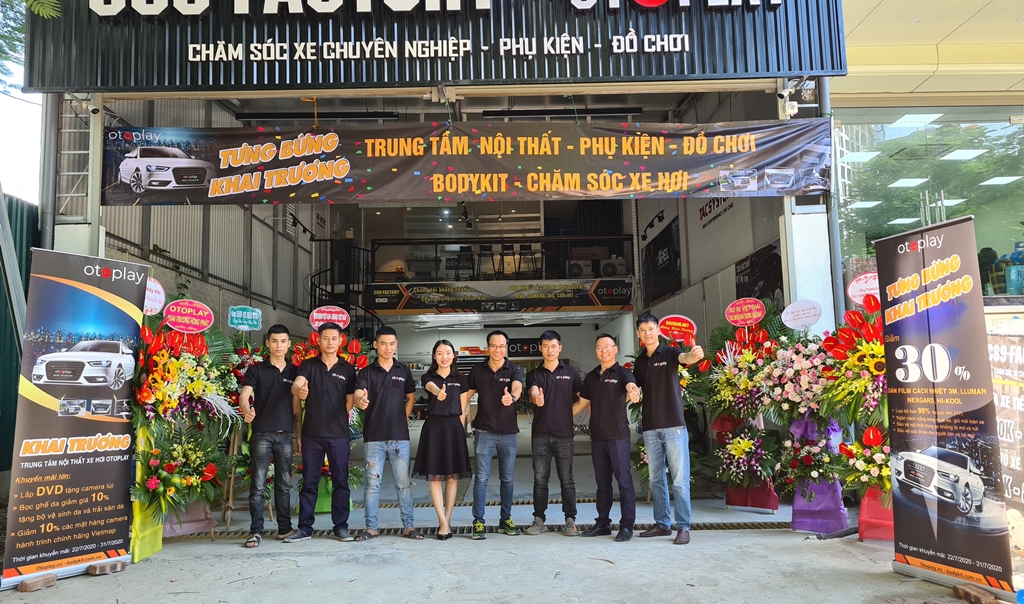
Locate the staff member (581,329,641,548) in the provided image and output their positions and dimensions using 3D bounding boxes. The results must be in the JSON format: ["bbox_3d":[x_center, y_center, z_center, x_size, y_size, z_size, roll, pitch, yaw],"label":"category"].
[{"bbox_3d":[0.777,1.058,6.196,0.500,1.603,0.520,-2,-6,7],"label":"staff member"}]

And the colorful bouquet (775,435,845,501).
[{"bbox_3d":[2.360,1.313,6.100,0.527,0.508,0.400,-3,-6,17],"label":"colorful bouquet"}]

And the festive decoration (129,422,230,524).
[{"bbox_3d":[-2.565,1.327,5.950,0.735,0.705,0.420,1,-7,-23],"label":"festive decoration"}]

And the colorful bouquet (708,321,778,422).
[{"bbox_3d":[2.204,0.679,7.355,0.650,0.820,0.450,-4,-7,29],"label":"colorful bouquet"}]

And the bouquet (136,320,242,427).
[{"bbox_3d":[-2.539,0.573,6.000,0.771,0.802,0.450,1,-7,-23],"label":"bouquet"}]

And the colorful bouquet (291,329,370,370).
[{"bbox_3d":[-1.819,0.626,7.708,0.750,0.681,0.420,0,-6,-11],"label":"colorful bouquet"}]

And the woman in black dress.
[{"bbox_3d":[-0.587,1.094,6.271,0.470,1.596,0.520,-1,-6,-2],"label":"woman in black dress"}]

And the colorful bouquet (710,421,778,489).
[{"bbox_3d":[2.131,1.398,7.050,0.592,0.605,0.400,-3,-6,17],"label":"colorful bouquet"}]

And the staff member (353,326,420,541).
[{"bbox_3d":[-1.030,1.054,6.312,0.547,1.710,0.500,-1,-6,-3],"label":"staff member"}]

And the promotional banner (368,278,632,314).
[{"bbox_3d":[-0.218,-0.095,14.000,4.860,0.619,0.050,-1,-6,1],"label":"promotional banner"}]

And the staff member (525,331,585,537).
[{"bbox_3d":[0.349,1.043,6.314,0.483,1.670,0.480,-2,-6,3],"label":"staff member"}]

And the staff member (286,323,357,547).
[{"bbox_3d":[-1.550,1.049,6.292,0.545,1.740,0.520,-1,-6,-7],"label":"staff member"}]

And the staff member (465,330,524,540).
[{"bbox_3d":[-0.142,1.052,6.297,0.500,1.669,0.520,-1,-6,0],"label":"staff member"}]

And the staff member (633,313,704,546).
[{"bbox_3d":[1.223,0.956,6.012,0.560,1.740,0.500,-3,-6,14],"label":"staff member"}]

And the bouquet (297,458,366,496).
[{"bbox_3d":[-1.723,1.675,7.300,0.680,0.420,0.400,0,-6,-11],"label":"bouquet"}]

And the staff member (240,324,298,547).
[{"bbox_3d":[-1.962,1.059,6.299,0.520,1.740,0.480,0,-6,-11],"label":"staff member"}]

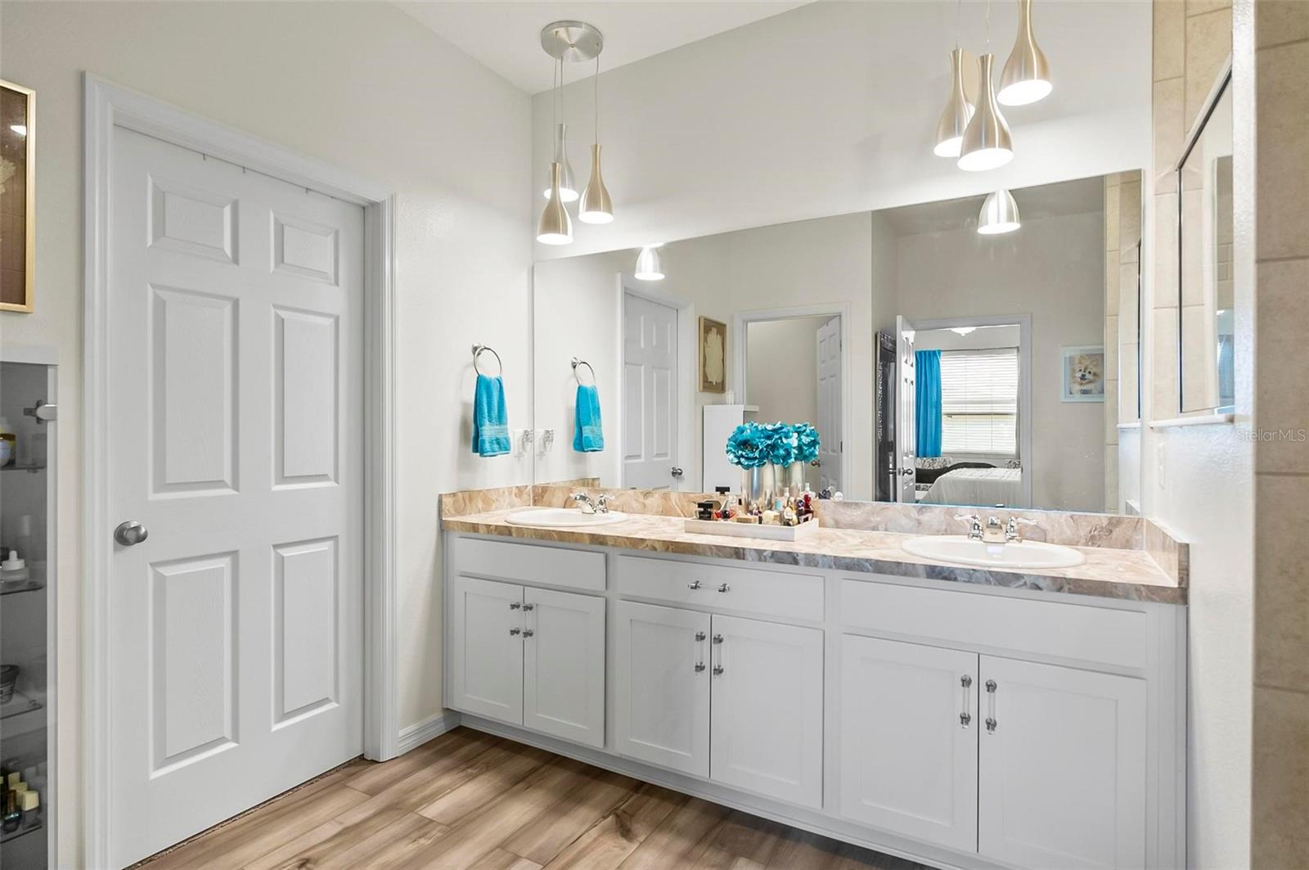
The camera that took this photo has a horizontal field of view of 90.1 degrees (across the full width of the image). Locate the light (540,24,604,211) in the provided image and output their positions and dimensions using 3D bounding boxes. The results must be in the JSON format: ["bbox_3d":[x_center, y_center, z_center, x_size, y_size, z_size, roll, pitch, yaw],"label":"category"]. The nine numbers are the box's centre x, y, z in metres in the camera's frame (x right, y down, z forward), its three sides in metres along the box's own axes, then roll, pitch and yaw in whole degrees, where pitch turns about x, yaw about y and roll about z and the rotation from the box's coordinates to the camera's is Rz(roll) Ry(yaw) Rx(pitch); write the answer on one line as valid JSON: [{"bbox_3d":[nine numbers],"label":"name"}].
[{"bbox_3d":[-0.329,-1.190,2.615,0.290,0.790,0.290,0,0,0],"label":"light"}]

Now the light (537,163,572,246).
[{"bbox_3d":[-0.385,-0.906,2.535,0.143,0.298,0.143,0,0,0],"label":"light"}]

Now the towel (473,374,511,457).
[{"bbox_3d":[-0.684,-0.081,2.728,0.085,0.338,0.185,0,0,30],"label":"towel"}]

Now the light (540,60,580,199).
[{"bbox_3d":[-0.381,-1.275,2.690,0.145,0.570,0.145,0,0,0],"label":"light"}]

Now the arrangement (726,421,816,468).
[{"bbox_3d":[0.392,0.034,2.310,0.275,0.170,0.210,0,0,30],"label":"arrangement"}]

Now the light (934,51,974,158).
[{"bbox_3d":[0.915,-1.012,1.970,0.142,0.295,0.142,0,0,30],"label":"light"}]

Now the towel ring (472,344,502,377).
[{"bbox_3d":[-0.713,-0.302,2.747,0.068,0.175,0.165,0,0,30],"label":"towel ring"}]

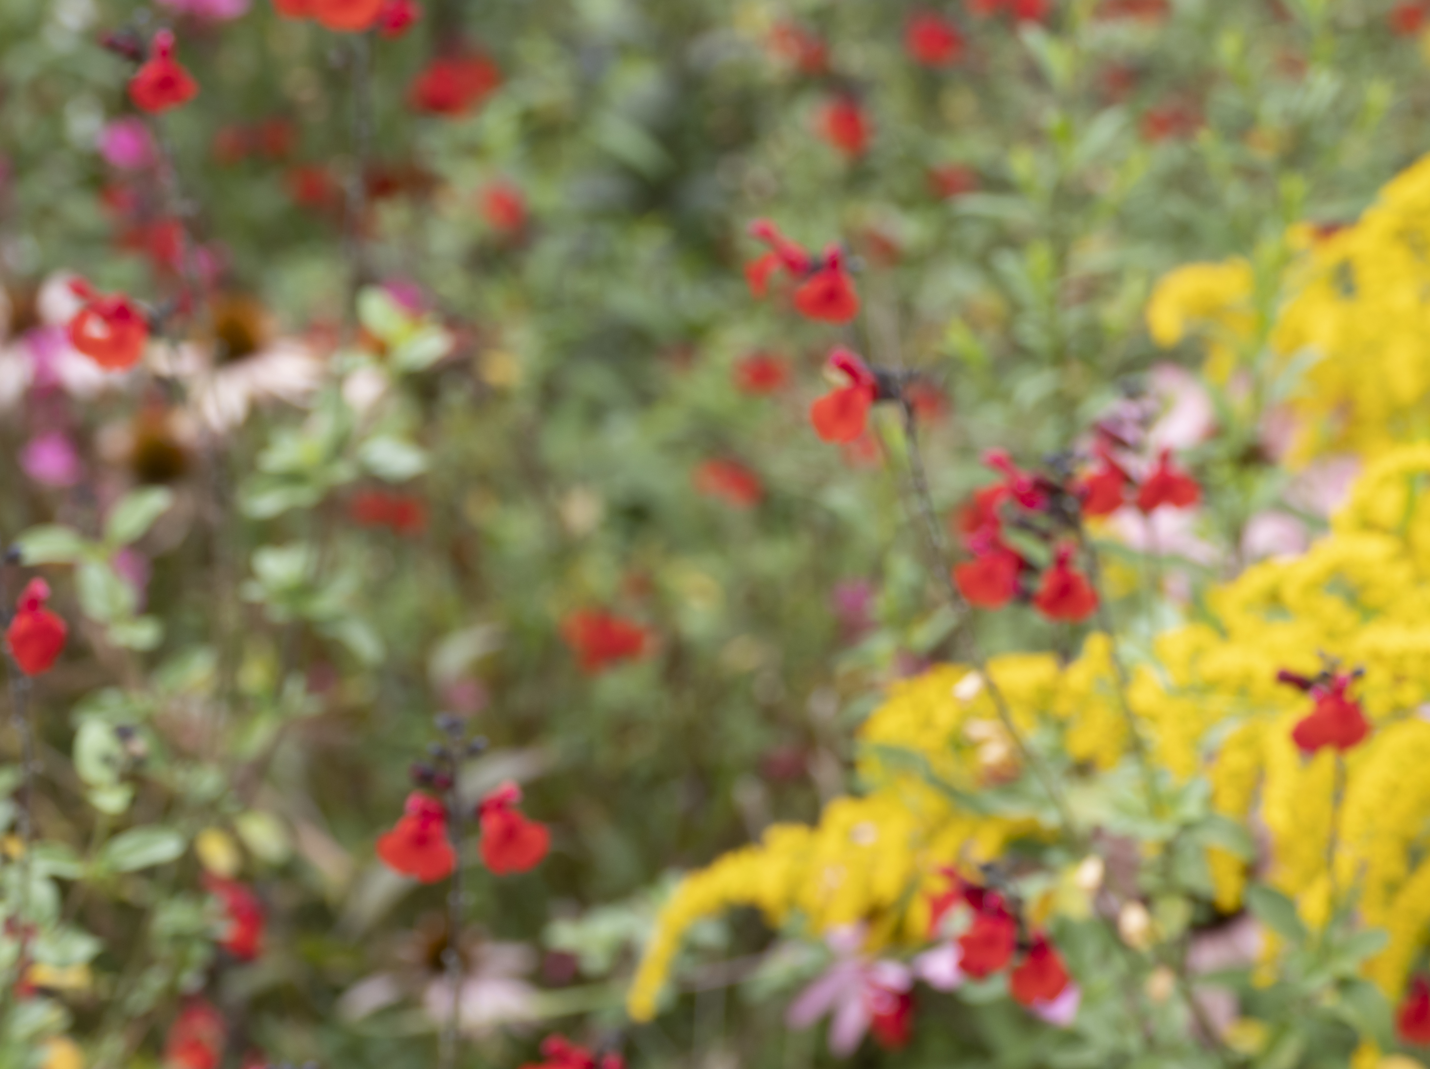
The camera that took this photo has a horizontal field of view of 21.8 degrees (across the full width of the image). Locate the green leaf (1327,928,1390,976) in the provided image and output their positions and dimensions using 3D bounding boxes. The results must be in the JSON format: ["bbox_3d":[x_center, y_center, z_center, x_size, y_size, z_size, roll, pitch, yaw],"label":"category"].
[{"bbox_3d":[0.206,0.133,1.190,0.024,0.005,0.012,-19,42,-12],"label":"green leaf"}]

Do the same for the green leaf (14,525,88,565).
[{"bbox_3d":[-0.232,0.004,1.300,0.026,0.007,0.014,-2,41,-7],"label":"green leaf"}]

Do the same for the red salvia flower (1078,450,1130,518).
[{"bbox_3d":[0.124,-0.016,1.183,0.018,0.022,0.019,8,21,20],"label":"red salvia flower"}]

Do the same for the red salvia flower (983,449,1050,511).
[{"bbox_3d":[0.097,-0.018,1.200,0.025,0.020,0.015,-8,16,-29],"label":"red salvia flower"}]

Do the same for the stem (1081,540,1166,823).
[{"bbox_3d":[0.133,0.046,1.220,0.008,0.098,0.007,-16,12,0],"label":"stem"}]

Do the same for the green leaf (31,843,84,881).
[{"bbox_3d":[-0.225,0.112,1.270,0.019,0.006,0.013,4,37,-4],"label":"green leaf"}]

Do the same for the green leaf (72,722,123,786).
[{"bbox_3d":[-0.204,0.073,1.230,0.014,0.023,0.005,-3,-25,15],"label":"green leaf"}]

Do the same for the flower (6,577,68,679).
[{"bbox_3d":[-0.219,0.030,1.200,0.019,0.030,0.022,-2,14,-9],"label":"flower"}]

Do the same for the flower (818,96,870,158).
[{"bbox_3d":[0.056,-0.178,1.620,0.018,0.024,0.023,7,21,19],"label":"flower"}]

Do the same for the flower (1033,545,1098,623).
[{"bbox_3d":[0.115,0.016,1.220,0.020,0.024,0.023,-2,20,-5],"label":"flower"}]

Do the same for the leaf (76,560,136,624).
[{"bbox_3d":[-0.213,0.020,1.300,0.017,0.007,0.023,-5,64,-3],"label":"leaf"}]

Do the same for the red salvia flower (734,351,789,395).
[{"bbox_3d":[0.020,-0.070,1.603,0.020,0.019,0.018,0,20,0],"label":"red salvia flower"}]

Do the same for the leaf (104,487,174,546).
[{"bbox_3d":[-0.194,-0.006,1.250,0.026,0.005,0.013,-35,62,-14],"label":"leaf"}]

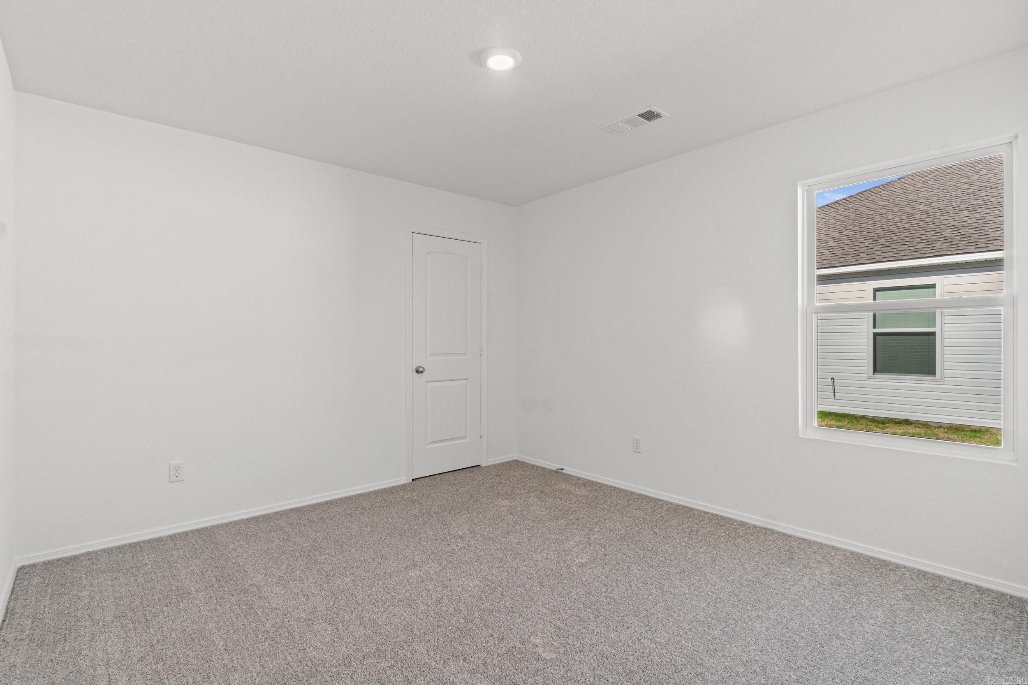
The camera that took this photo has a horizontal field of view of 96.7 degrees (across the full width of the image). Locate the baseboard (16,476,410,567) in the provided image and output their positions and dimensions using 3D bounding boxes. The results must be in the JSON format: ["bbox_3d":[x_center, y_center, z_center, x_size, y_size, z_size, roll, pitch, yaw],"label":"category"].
[{"bbox_3d":[-1.705,1.117,3.004,2.154,0.050,0.014,0,0,-39],"label":"baseboard"}]

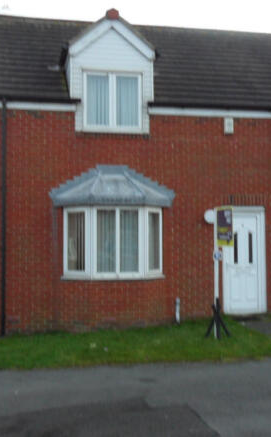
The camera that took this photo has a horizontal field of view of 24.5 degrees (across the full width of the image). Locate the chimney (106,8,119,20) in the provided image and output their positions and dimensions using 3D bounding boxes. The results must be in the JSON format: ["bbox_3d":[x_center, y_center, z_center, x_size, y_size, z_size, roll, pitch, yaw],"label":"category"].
[{"bbox_3d":[-0.445,-3.885,11.893,0.228,0.228,0.320,0,-3,-13],"label":"chimney"}]

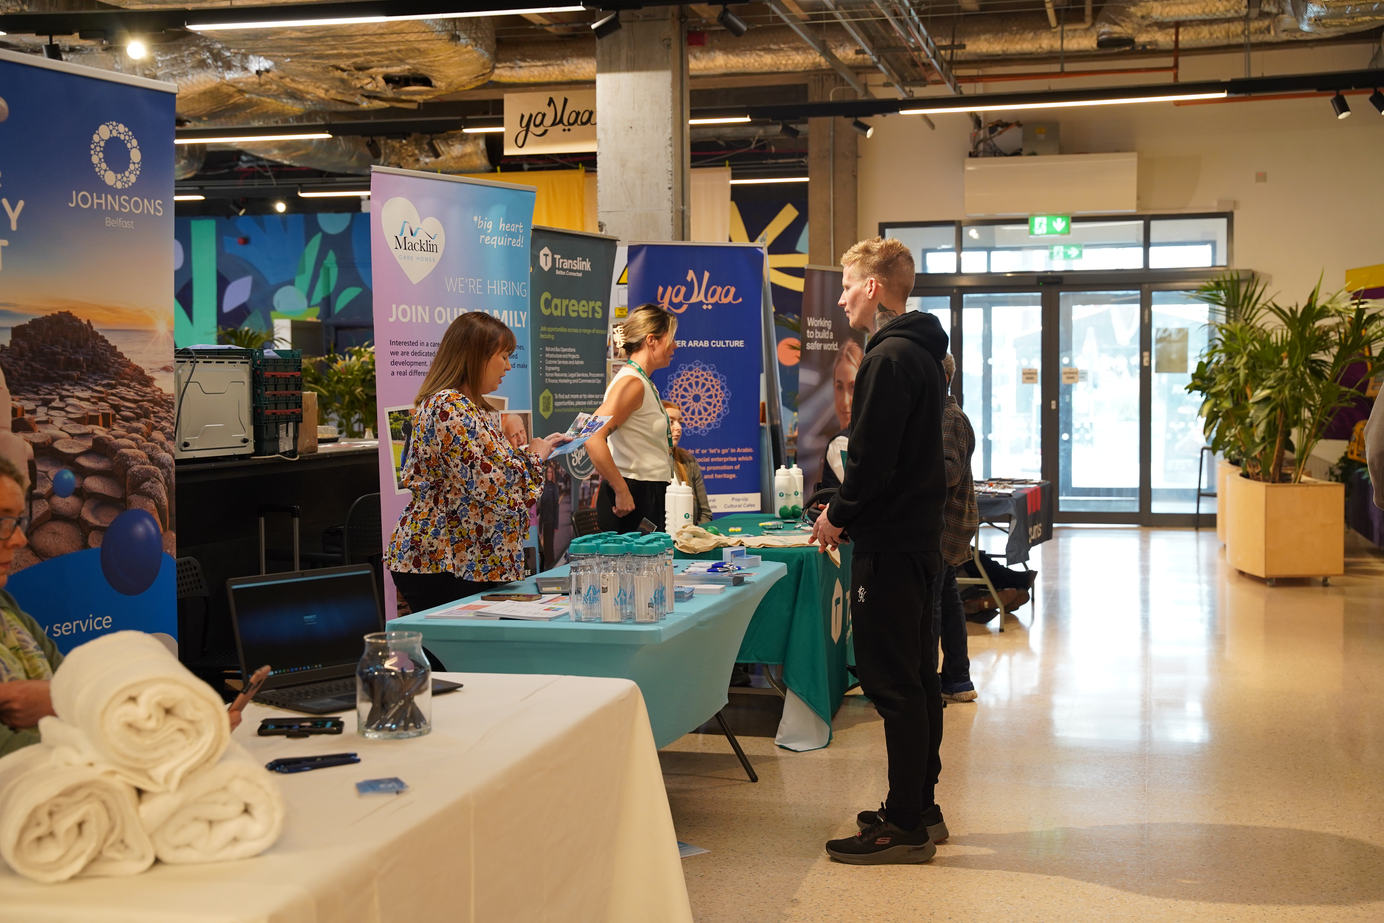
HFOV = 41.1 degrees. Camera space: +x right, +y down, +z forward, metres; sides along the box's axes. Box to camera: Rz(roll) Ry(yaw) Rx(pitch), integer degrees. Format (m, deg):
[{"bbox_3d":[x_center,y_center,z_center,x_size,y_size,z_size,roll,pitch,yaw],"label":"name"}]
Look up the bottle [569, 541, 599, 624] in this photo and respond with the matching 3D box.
[{"bbox_3d":[-0.300,0.326,5.092,0.075,0.222,0.075,0,2,13],"label":"bottle"}]

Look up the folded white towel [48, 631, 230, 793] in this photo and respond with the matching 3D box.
[{"bbox_3d":[-0.769,0.339,2.546,0.170,0.150,0.380,-1,3,-25],"label":"folded white towel"}]

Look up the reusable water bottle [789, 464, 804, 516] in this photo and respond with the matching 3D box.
[{"bbox_3d":[0.513,0.143,9.079,0.073,0.255,0.073,0,2,13],"label":"reusable water bottle"}]

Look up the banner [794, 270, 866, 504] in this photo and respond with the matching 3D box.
[{"bbox_3d":[0.951,-0.170,11.845,0.200,2.137,0.760,1,3,37],"label":"banner"}]

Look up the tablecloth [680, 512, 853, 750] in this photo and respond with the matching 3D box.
[{"bbox_3d":[0.322,0.662,8.124,0.820,0.750,1.900,1,2,13],"label":"tablecloth"}]

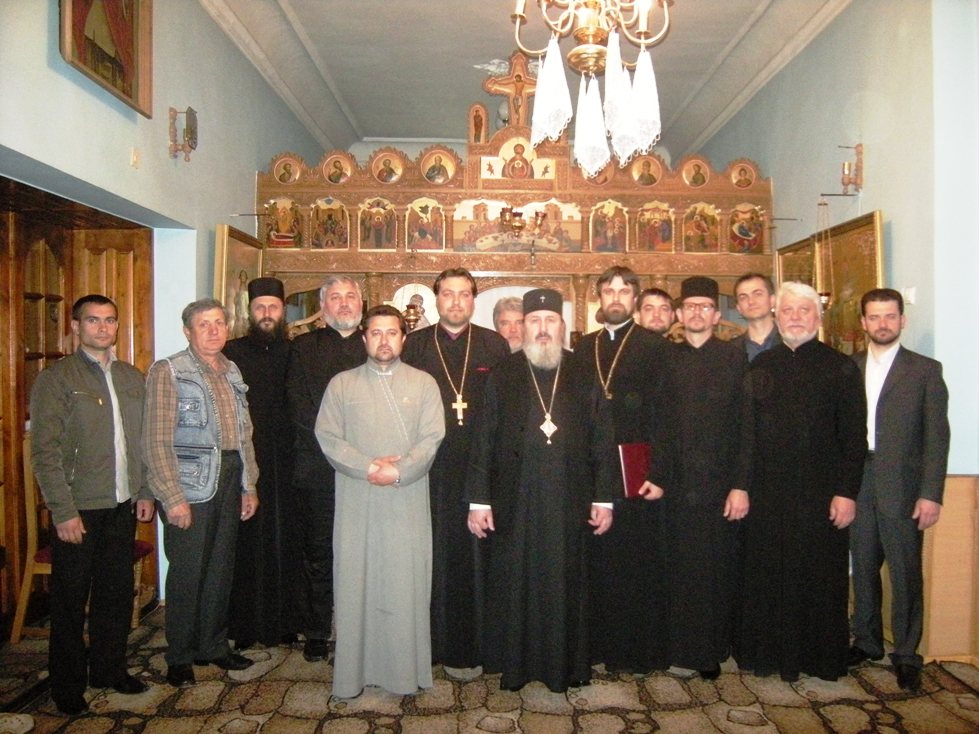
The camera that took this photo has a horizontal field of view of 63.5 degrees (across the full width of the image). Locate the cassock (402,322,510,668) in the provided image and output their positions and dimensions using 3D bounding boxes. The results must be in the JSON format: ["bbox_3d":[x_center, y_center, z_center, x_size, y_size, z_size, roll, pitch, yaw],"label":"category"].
[{"bbox_3d":[-0.155,0.590,3.840,0.570,1.600,0.360,0,1,-1],"label":"cassock"}]

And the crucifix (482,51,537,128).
[{"bbox_3d":[0.211,-2.096,5.970,0.520,0.580,0.050,0,1,-2],"label":"crucifix"}]

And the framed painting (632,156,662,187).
[{"bbox_3d":[1.170,-1.457,5.900,0.235,0.225,0.030,0,1,0],"label":"framed painting"}]

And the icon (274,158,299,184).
[{"bbox_3d":[-1.513,-1.457,5.900,0.185,0.195,0.030,0,1,0],"label":"icon"}]

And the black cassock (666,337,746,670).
[{"bbox_3d":[0.983,0.617,3.760,0.520,1.517,0.370,0,1,7],"label":"black cassock"}]

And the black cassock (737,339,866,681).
[{"bbox_3d":[1.463,0.634,3.700,0.560,1.520,0.380,1,2,25],"label":"black cassock"}]

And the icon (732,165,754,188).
[{"bbox_3d":[1.915,-1.436,5.970,0.175,0.180,0.030,0,1,-2],"label":"icon"}]

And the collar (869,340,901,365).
[{"bbox_3d":[1.826,-0.072,3.660,0.150,0.115,0.130,1,2,37],"label":"collar"}]

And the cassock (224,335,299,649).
[{"bbox_3d":[-1.149,0.595,4.100,0.530,1.555,0.370,0,1,-13],"label":"cassock"}]

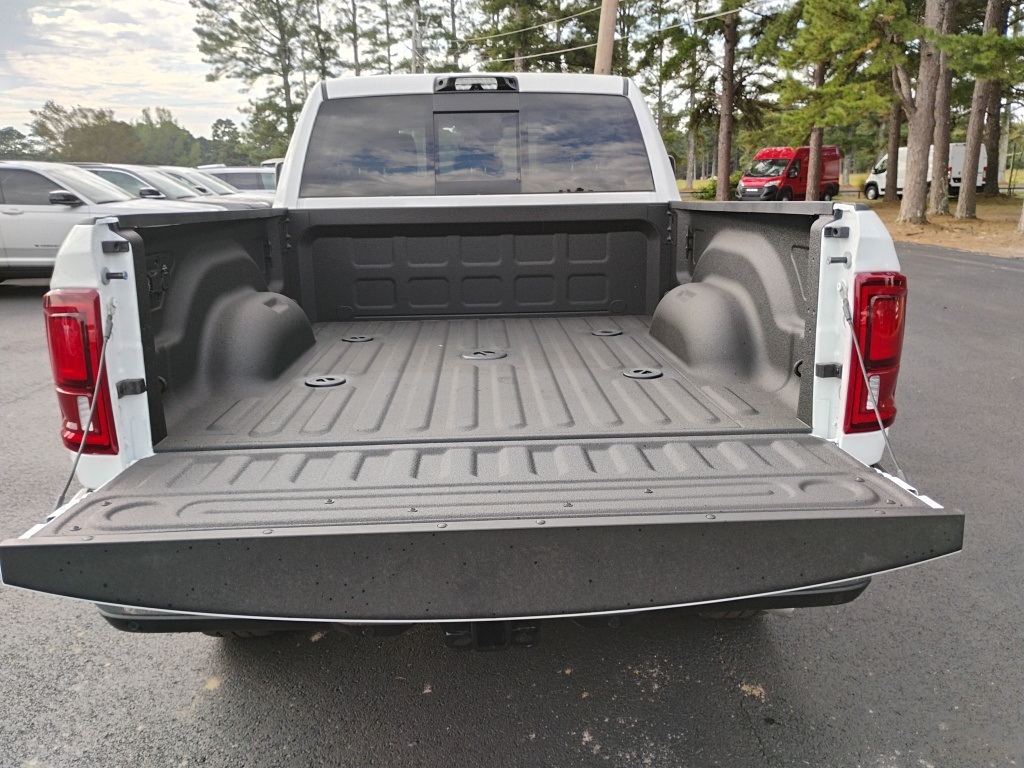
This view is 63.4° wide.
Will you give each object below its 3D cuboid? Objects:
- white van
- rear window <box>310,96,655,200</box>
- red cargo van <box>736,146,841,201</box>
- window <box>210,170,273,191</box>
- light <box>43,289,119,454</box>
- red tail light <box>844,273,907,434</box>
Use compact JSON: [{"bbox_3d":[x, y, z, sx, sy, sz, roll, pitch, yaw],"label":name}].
[{"bbox_3d":[19.291,-9.929,39.143,2.100,2.530,5.950,-4,15,-13],"label":"white van"},{"bbox_3d":[-0.158,-1.107,3.827,1.640,0.470,0.100,-1,2,-2],"label":"rear window"},{"bbox_3d":[11.960,-8.981,35.874,2.100,2.530,5.850,12,19,42],"label":"red cargo van"},{"bbox_3d":[-7.294,-5.514,22.500,1.750,0.480,0.120,1,14,8],"label":"window"},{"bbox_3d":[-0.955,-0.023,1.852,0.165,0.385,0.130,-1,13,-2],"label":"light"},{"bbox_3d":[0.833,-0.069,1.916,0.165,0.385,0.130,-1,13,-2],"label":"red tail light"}]

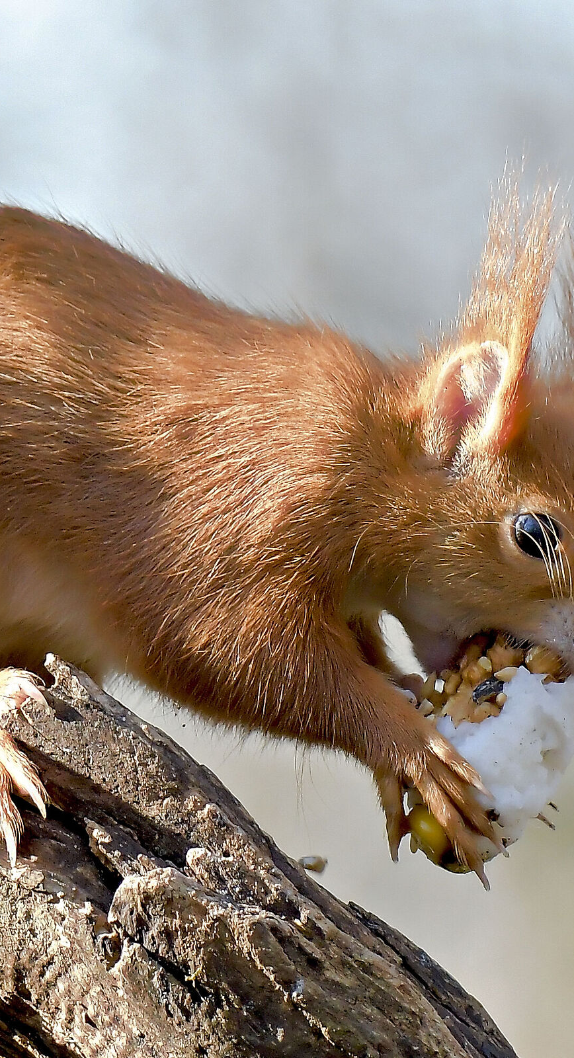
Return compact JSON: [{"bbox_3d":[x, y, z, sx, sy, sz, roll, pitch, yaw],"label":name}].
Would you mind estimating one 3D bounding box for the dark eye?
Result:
[{"bbox_3d":[0.043,0.001,2.950,0.009,0.008,0.006,2,-3,9],"label":"dark eye"}]

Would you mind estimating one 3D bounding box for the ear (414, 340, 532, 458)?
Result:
[{"bbox_3d":[0.032,-0.022,2.952,0.015,0.019,0.009,10,3,20],"label":"ear"}]

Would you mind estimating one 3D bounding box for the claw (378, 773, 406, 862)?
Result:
[{"bbox_3d":[0.018,0.050,2.952,0.004,0.015,0.004,-7,0,-9],"label":"claw"}]

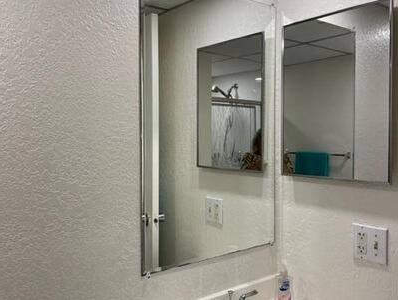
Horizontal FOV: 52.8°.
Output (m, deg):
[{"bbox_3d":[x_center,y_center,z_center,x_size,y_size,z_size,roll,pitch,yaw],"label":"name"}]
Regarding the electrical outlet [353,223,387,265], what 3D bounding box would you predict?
[{"bbox_3d":[0.545,0.302,1.287,0.018,0.115,0.116,-1,2,-40],"label":"electrical outlet"}]

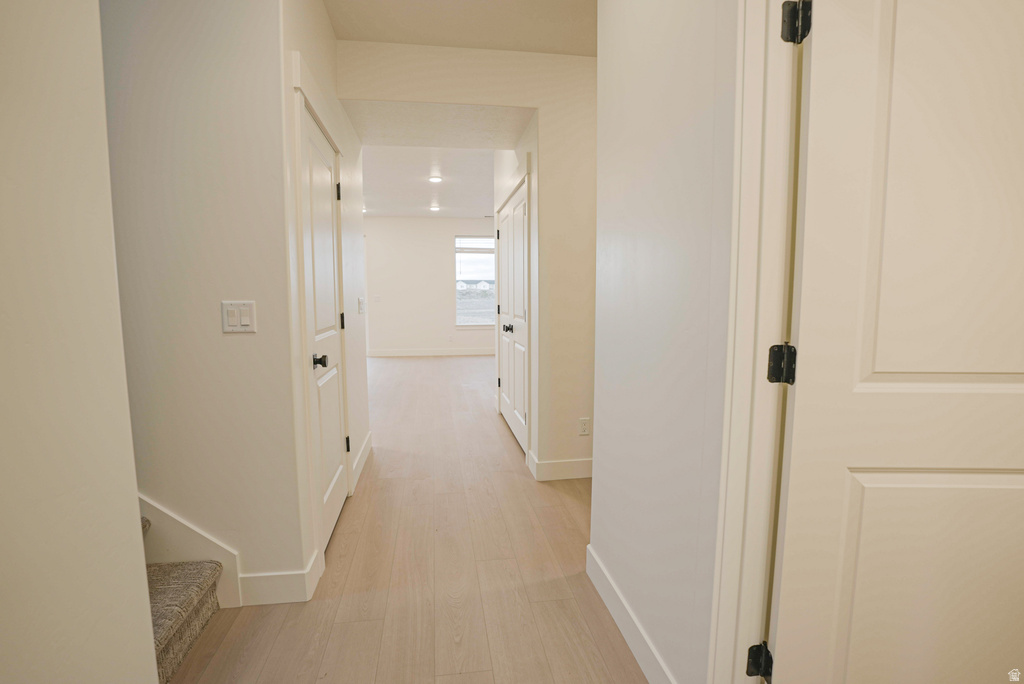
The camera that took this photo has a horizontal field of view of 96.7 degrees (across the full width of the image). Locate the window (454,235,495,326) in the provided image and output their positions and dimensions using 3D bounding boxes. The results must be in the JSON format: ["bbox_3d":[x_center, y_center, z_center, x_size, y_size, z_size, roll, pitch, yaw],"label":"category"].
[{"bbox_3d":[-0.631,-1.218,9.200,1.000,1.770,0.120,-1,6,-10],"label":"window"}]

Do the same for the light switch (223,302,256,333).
[{"bbox_3d":[-1.009,-0.091,1.682,0.114,0.117,0.012,-1,6,-10],"label":"light switch"}]

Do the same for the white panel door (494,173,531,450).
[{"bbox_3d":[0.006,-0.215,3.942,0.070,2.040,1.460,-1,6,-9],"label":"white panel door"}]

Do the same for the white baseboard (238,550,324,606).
[{"bbox_3d":[-0.943,0.964,1.877,0.265,0.131,0.184,-1,6,-10],"label":"white baseboard"}]

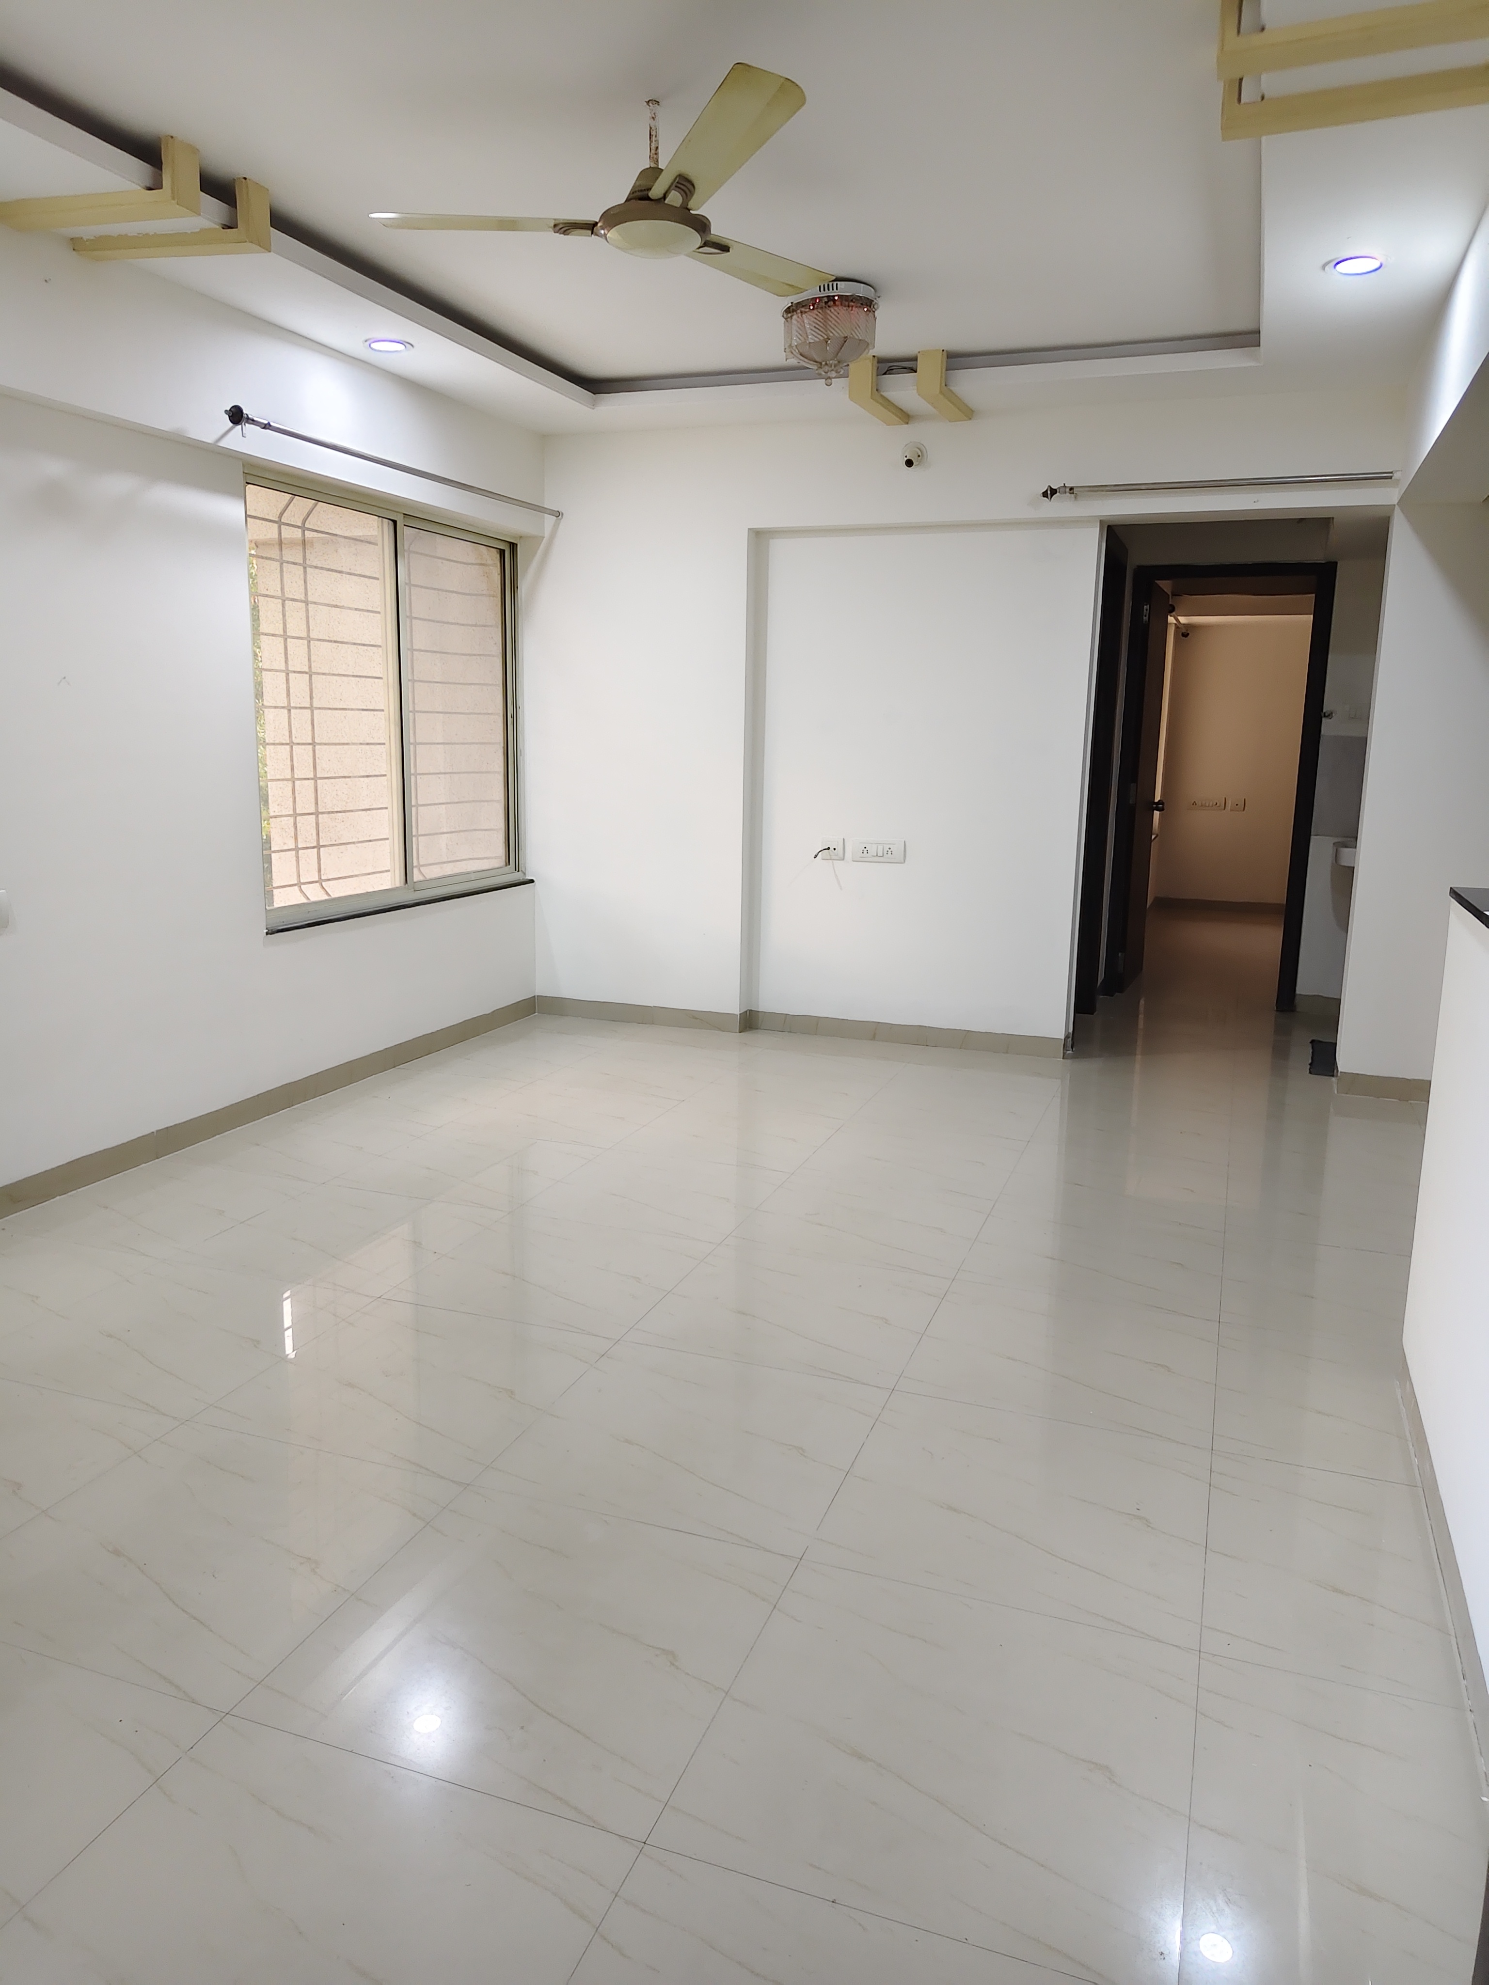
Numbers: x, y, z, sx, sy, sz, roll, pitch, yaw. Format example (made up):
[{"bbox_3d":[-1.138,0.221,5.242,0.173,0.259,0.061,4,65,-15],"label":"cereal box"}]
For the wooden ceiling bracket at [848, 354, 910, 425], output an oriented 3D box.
[{"bbox_3d":[0.506,-2.235,4.907,0.085,0.150,0.395,6,12,25],"label":"wooden ceiling bracket"}]

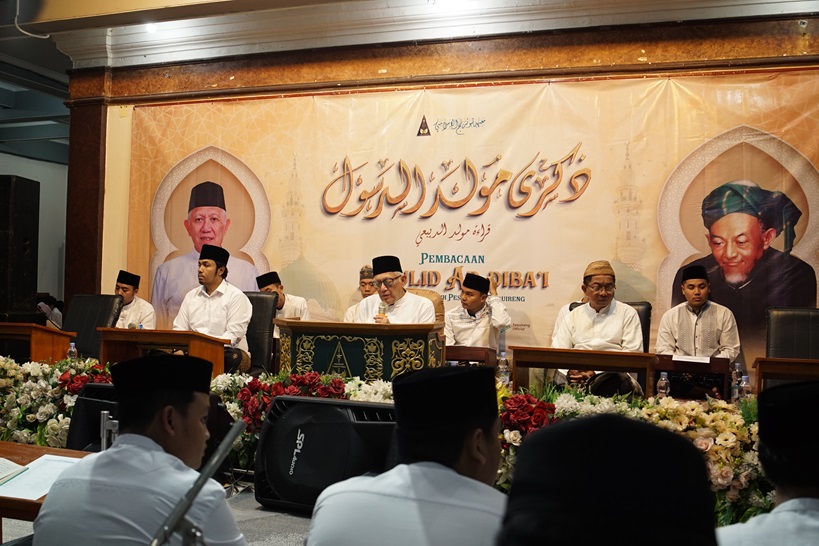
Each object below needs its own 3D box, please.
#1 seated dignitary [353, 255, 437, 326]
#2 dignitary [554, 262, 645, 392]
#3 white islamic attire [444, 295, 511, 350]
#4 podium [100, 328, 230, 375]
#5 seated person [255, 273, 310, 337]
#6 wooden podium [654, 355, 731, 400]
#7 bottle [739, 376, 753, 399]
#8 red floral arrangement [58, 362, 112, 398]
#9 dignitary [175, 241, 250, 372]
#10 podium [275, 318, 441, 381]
[{"bbox_3d":[-0.120,0.307,5.100,0.600,0.830,0.620,1,0,18],"label":"seated dignitary"},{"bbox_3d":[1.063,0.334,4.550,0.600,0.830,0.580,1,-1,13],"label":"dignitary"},{"bbox_3d":[0.471,0.404,5.600,0.500,0.500,0.340,1,-1,13],"label":"white islamic attire"},{"bbox_3d":[-1.526,0.516,4.980,0.710,0.360,0.410,1,-1,19],"label":"podium"},{"bbox_3d":[-0.990,0.346,6.170,0.550,0.730,0.620,1,0,35],"label":"seated person"},{"bbox_3d":[1.762,0.644,4.985,0.480,0.270,0.340,1,0,22],"label":"wooden podium"},{"bbox_3d":[1.744,0.650,4.120,0.065,0.230,0.065,1,0,22],"label":"bottle"},{"bbox_3d":[-1.724,0.574,4.250,0.260,0.180,0.190,1,-1,19],"label":"red floral arrangement"},{"bbox_3d":[-1.338,0.256,5.300,0.570,0.880,0.570,1,-1,23],"label":"dignitary"},{"bbox_3d":[-0.343,0.504,4.810,1.100,0.430,0.460,1,0,22],"label":"podium"}]

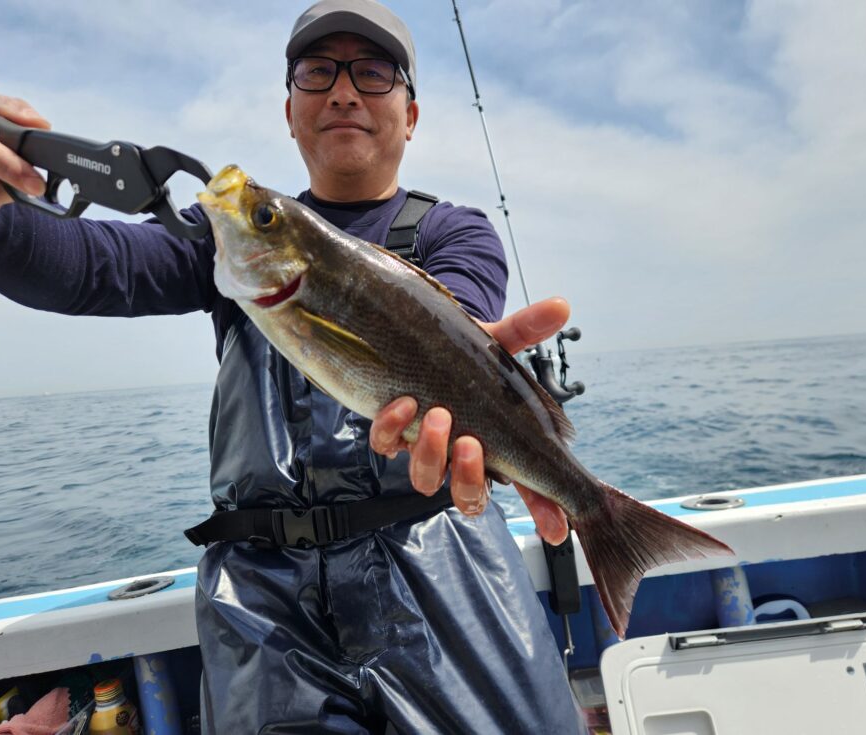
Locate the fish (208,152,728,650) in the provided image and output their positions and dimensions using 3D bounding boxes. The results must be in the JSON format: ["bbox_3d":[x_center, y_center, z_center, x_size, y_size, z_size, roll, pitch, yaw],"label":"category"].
[{"bbox_3d":[0.012,0.016,0.435,0.425,0.100,0.060,41,3,3],"label":"fish"}]

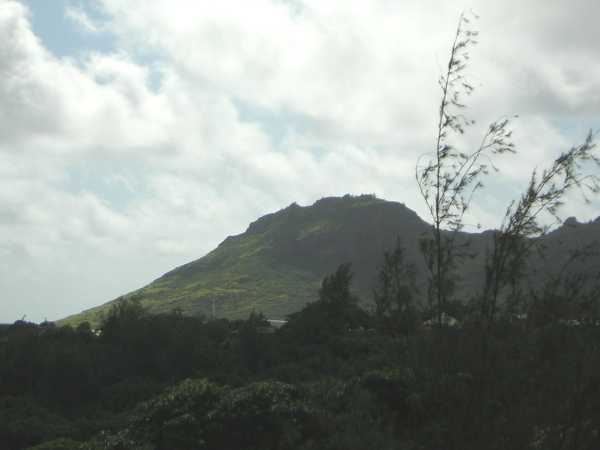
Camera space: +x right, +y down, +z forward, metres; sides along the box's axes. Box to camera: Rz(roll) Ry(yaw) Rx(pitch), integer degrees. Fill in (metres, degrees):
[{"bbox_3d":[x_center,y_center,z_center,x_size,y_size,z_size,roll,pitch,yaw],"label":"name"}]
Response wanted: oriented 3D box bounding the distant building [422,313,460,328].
[{"bbox_3d":[29.829,20.132,380.000,8.200,3.600,7.000,0,-3,0],"label":"distant building"}]

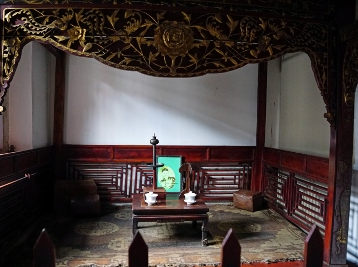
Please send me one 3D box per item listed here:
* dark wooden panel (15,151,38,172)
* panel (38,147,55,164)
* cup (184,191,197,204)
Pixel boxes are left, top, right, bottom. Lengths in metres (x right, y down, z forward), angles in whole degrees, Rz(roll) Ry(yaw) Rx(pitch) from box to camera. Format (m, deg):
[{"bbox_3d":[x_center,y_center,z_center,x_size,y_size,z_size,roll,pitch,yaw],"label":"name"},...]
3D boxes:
[{"bbox_3d":[-1.398,0.249,2.761,0.030,0.160,0.460,1,2,-4],"label":"dark wooden panel"},{"bbox_3d":[-1.427,0.237,3.225,0.030,0.160,0.460,1,2,-4],"label":"panel"},{"bbox_3d":[0.097,0.532,2.487,0.104,0.107,0.104,1,2,0],"label":"cup"}]

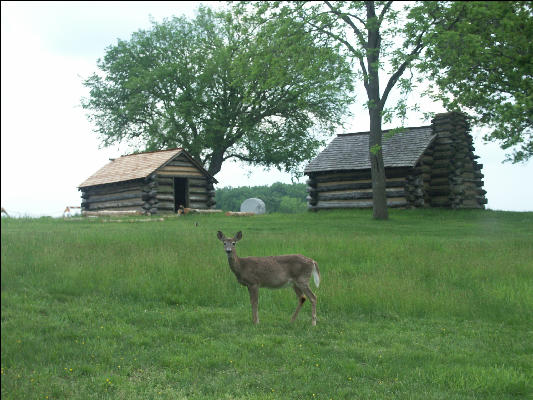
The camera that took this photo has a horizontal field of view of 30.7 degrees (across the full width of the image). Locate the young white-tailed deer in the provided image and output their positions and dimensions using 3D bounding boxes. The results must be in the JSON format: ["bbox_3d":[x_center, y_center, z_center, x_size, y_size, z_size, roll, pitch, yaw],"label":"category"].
[{"bbox_3d":[0.025,0.972,12.000,1.280,1.170,0.380,-1,-1,7],"label":"young white-tailed deer"}]

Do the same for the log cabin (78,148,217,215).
[{"bbox_3d":[-6.360,-0.947,53.092,5.500,3.400,5.300,-2,-1,42],"label":"log cabin"}]

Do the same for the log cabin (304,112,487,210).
[{"bbox_3d":[5.838,-1.615,42.547,6.600,4.050,5.100,-2,-1,40],"label":"log cabin"}]

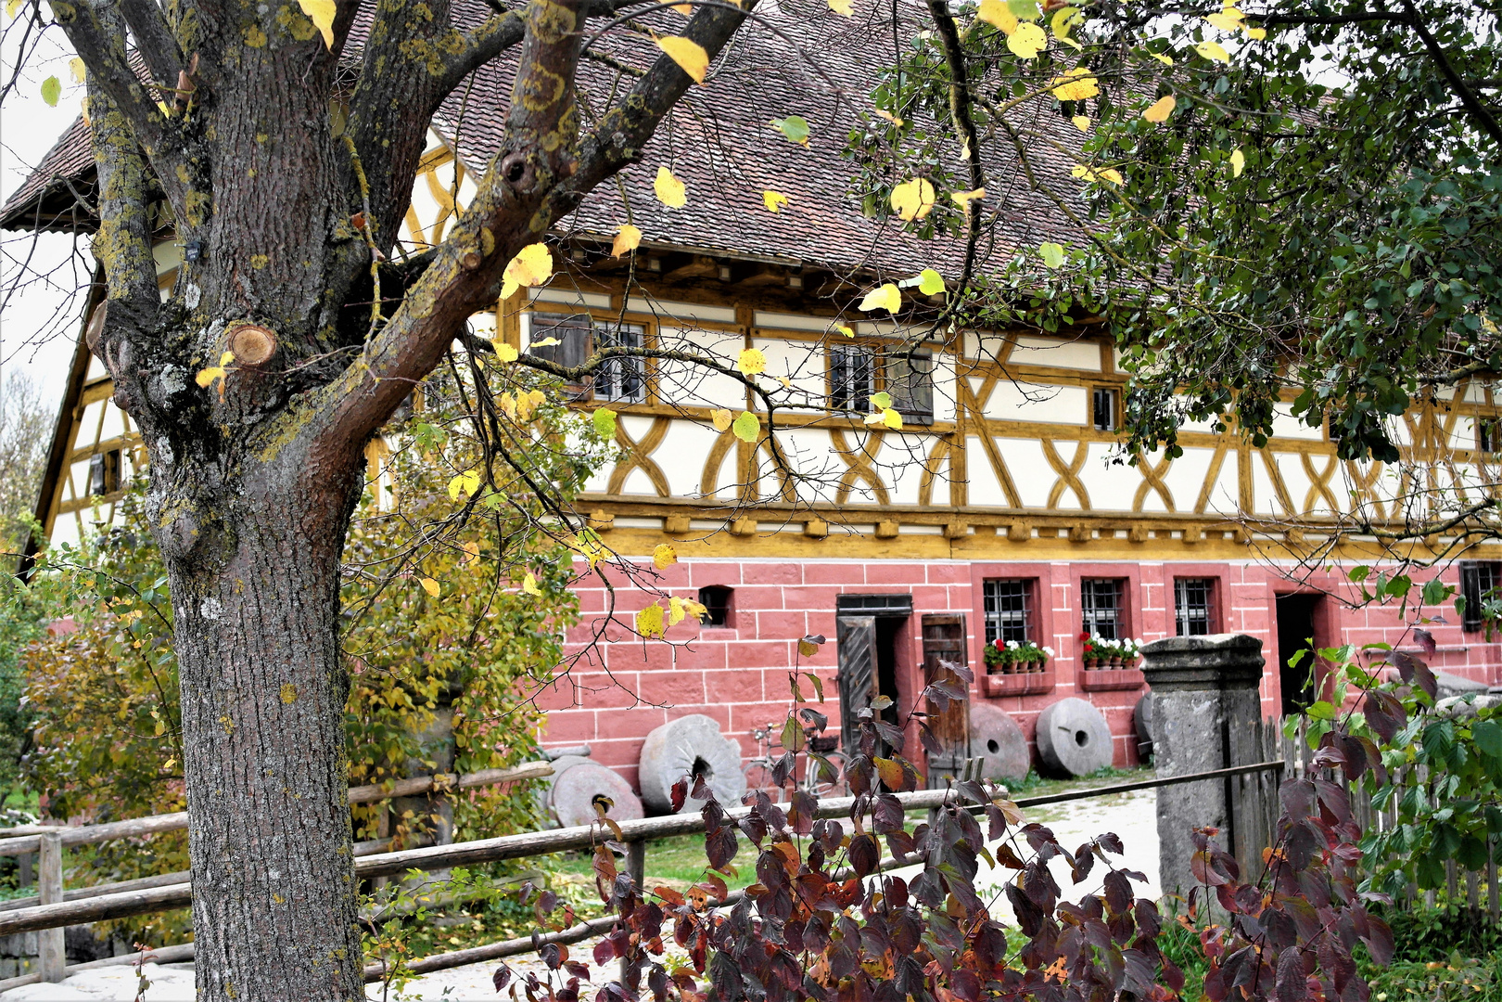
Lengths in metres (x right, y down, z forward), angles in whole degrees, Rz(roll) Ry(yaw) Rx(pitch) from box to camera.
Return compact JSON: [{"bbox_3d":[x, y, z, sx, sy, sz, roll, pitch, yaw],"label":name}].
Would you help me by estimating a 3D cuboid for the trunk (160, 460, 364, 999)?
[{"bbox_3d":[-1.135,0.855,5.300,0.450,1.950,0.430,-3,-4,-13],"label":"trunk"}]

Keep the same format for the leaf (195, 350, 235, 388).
[{"bbox_3d":[-1.213,-0.299,5.000,0.092,0.088,0.035,-1,-4,-14],"label":"leaf"}]

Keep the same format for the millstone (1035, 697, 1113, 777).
[{"bbox_3d":[4.196,3.101,28.601,1.070,1.070,0.270,1,-21,-36],"label":"millstone"}]

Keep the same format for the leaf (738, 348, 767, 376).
[{"bbox_3d":[0.003,-0.321,5.100,0.067,0.062,0.020,-2,-4,0],"label":"leaf"}]

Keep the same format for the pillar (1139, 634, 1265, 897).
[{"bbox_3d":[2.915,1.782,14.100,0.570,1.780,0.570,-6,-6,40],"label":"pillar"}]

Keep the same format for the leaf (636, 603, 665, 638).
[{"bbox_3d":[-0.231,0.276,5.100,0.064,0.081,0.020,-2,-4,-3],"label":"leaf"}]

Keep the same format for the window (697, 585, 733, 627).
[{"bbox_3d":[-0.456,1.212,25.431,0.520,0.470,0.170,2,-6,-40],"label":"window"}]

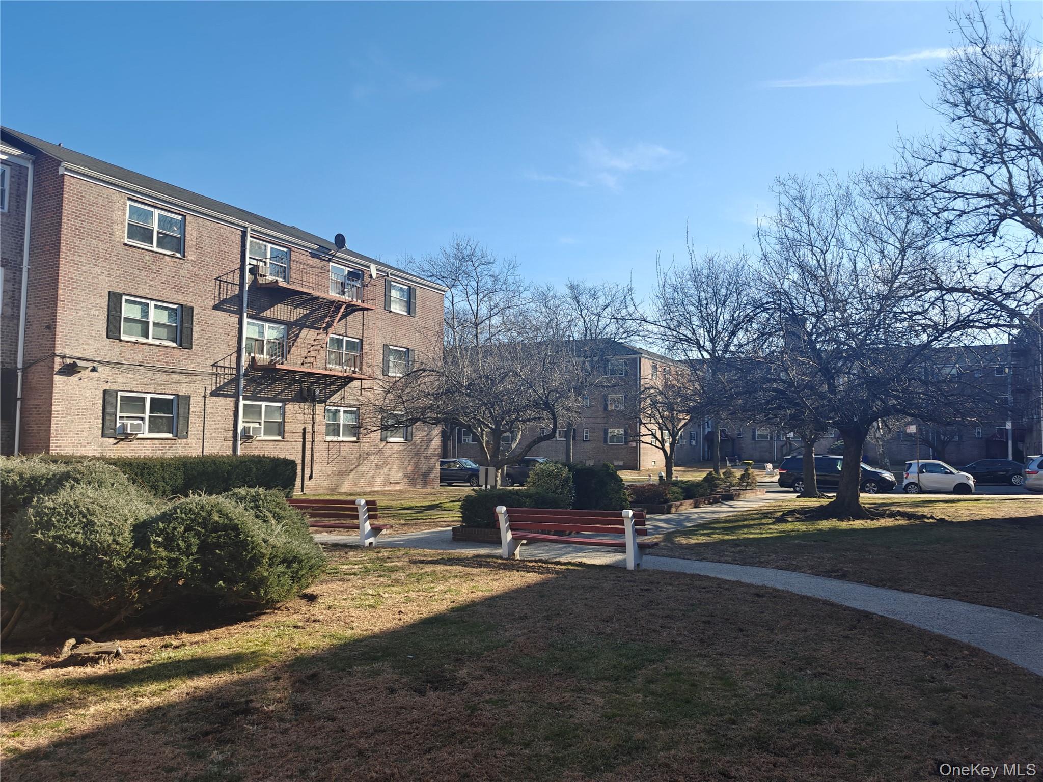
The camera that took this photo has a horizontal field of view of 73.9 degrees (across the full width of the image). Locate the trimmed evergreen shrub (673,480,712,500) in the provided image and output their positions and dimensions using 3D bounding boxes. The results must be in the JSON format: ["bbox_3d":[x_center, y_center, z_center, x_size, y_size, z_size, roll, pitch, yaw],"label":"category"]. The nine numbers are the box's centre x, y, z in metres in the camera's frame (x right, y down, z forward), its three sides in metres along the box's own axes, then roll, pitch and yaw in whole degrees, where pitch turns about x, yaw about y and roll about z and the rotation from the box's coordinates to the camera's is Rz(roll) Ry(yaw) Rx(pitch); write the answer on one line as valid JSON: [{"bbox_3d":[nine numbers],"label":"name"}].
[{"bbox_3d":[5.432,3.143,22.000,1.200,0.680,1.200,-2,-5,30],"label":"trimmed evergreen shrub"}]

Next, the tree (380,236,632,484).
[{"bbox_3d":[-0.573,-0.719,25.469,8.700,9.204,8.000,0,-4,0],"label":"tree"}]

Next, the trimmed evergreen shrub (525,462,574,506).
[{"bbox_3d":[0.625,2.110,15.400,1.080,1.100,1.080,0,-4,0],"label":"trimmed evergreen shrub"}]

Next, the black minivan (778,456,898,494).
[{"bbox_3d":[14.750,3.910,32.800,5.080,1.780,1.980,-1,-4,20],"label":"black minivan"}]

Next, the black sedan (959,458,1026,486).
[{"bbox_3d":[25.329,4.404,37.900,4.850,1.430,1.850,-2,-5,29],"label":"black sedan"}]

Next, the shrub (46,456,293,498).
[{"bbox_3d":[-9.790,2.513,19.861,1.150,1.300,7.300,-2,-5,29],"label":"shrub"}]

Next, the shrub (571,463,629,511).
[{"bbox_3d":[1.864,2.313,16.600,1.450,1.180,1.400,0,-4,0],"label":"shrub"}]

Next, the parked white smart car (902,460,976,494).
[{"bbox_3d":[18.481,3.834,30.721,2.700,1.555,1.660,-2,-5,29],"label":"parked white smart car"}]

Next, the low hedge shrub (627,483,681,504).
[{"bbox_3d":[3.628,2.780,19.179,1.300,0.560,1.550,-2,-5,29],"label":"low hedge shrub"}]

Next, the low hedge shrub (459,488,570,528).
[{"bbox_3d":[-0.009,2.187,13.302,1.400,0.700,1.850,-2,-5,29],"label":"low hedge shrub"}]

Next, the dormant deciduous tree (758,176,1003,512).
[{"bbox_3d":[9.268,-1.166,18.915,6.400,9.067,6.200,-2,-5,29],"label":"dormant deciduous tree"}]

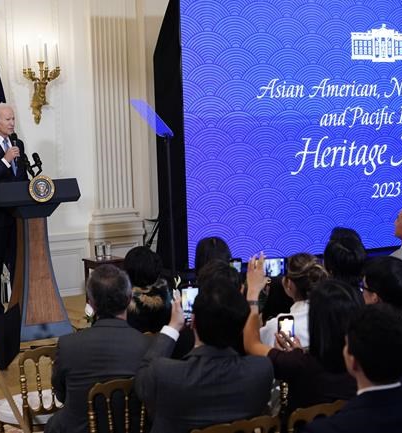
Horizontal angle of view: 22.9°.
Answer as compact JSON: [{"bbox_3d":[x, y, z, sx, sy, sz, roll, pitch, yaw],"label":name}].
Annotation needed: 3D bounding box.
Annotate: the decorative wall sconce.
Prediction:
[{"bbox_3d":[-1.535,-1.280,9.553,0.350,0.750,0.240,-4,5,-32],"label":"decorative wall sconce"}]

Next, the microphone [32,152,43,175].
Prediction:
[{"bbox_3d":[-1.248,-0.405,7.576,0.050,0.170,0.110,-4,5,-32],"label":"microphone"}]

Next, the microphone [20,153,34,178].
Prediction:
[{"bbox_3d":[-1.317,-0.395,7.534,0.060,0.180,0.120,-4,5,-32],"label":"microphone"}]

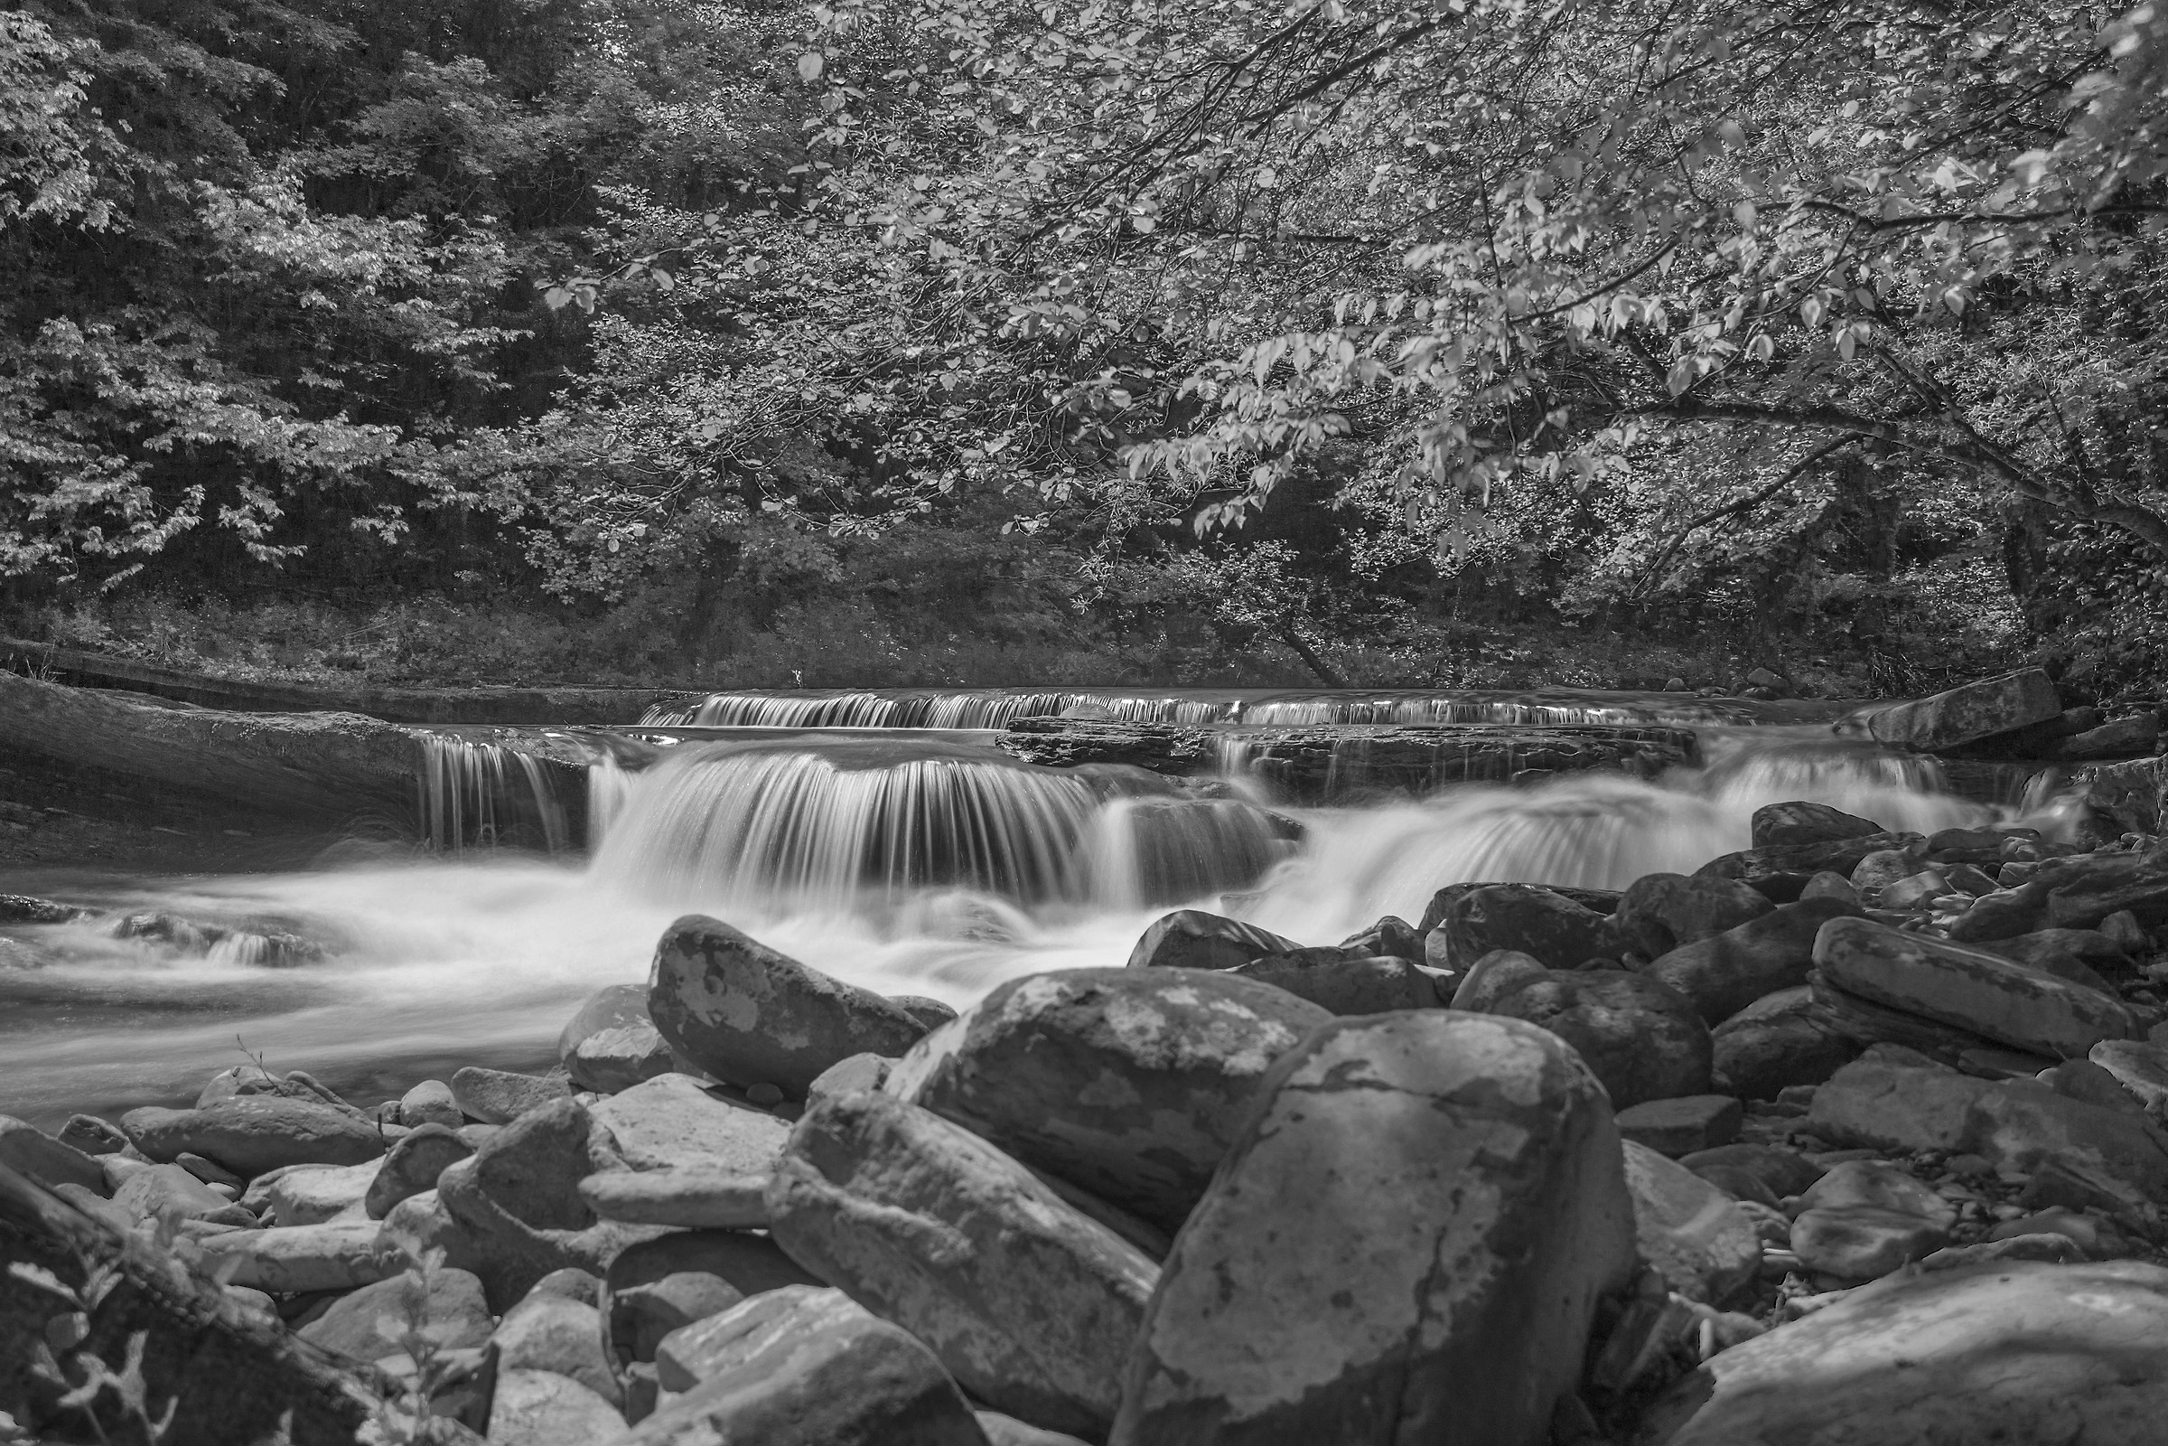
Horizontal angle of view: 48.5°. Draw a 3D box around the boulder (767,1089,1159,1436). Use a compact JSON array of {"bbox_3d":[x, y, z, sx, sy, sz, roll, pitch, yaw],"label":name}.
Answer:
[{"bbox_3d":[-0.121,0.710,3.050,0.640,0.280,0.330,30,7,0],"label":"boulder"}]

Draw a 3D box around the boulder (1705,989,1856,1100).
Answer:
[{"bbox_3d":[1.410,0.648,4.850,0.310,0.230,0.280,0,1,0],"label":"boulder"}]

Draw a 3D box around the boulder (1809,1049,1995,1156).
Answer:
[{"bbox_3d":[1.584,0.740,4.698,0.367,0.189,0.281,0,2,10],"label":"boulder"}]

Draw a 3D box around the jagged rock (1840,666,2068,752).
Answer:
[{"bbox_3d":[4.903,-0.057,13.500,1.102,0.335,0.648,-12,4,-9],"label":"jagged rock"}]

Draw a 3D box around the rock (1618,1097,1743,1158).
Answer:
[{"bbox_3d":[1.528,1.038,6.200,0.260,0.100,0.340,1,2,25],"label":"rock"}]

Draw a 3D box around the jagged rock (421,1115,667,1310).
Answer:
[{"bbox_3d":[-0.880,0.804,3.942,0.378,0.270,0.270,0,2,5],"label":"jagged rock"}]

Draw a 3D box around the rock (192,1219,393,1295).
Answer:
[{"bbox_3d":[-1.336,0.902,4.082,0.324,0.097,0.216,0,2,0],"label":"rock"}]

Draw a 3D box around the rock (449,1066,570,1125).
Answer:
[{"bbox_3d":[-1.218,0.789,5.100,0.250,0.120,0.170,0,1,0],"label":"rock"}]

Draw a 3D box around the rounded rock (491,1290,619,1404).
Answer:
[{"bbox_3d":[-0.983,1.174,4.500,0.240,0.200,0.240,0,2,0],"label":"rounded rock"}]

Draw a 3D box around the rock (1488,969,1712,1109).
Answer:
[{"bbox_3d":[1.016,0.621,4.700,0.430,0.280,0.360,0,1,0],"label":"rock"}]

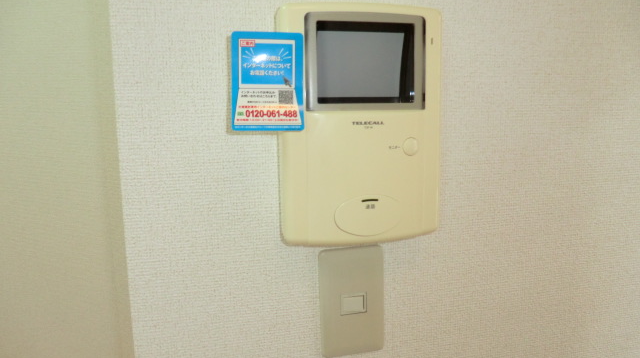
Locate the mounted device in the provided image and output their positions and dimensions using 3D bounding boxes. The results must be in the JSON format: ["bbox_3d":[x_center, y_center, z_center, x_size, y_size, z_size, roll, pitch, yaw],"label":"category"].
[{"bbox_3d":[0.041,-0.049,0.439,0.162,0.236,0.040,-2,8,-11],"label":"mounted device"}]

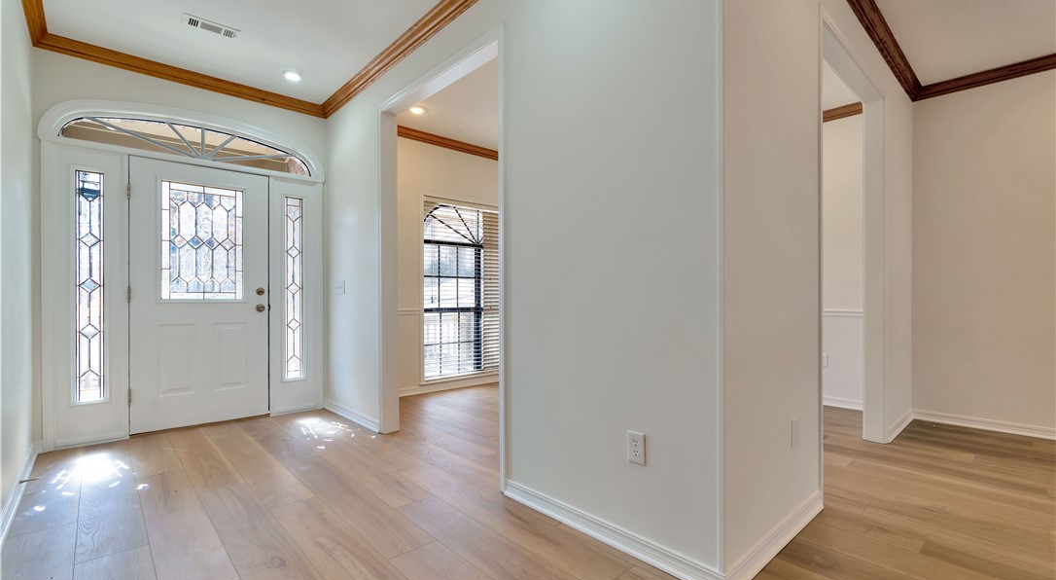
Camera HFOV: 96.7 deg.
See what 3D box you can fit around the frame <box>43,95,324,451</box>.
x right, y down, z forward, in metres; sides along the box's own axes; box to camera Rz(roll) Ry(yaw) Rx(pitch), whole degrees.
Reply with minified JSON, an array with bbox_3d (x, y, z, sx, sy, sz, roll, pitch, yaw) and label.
[{"bbox_3d":[-2.559,-0.147,3.709,1.800,2.437,0.130,0,-1,-43],"label":"frame"}]

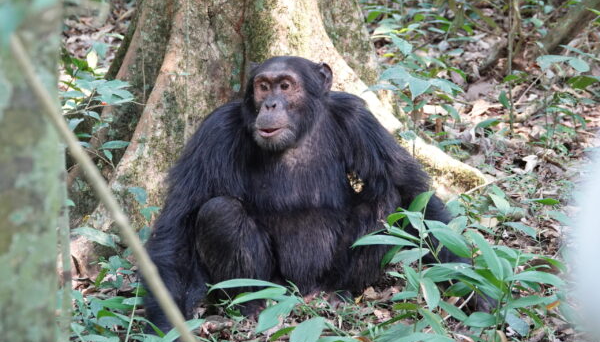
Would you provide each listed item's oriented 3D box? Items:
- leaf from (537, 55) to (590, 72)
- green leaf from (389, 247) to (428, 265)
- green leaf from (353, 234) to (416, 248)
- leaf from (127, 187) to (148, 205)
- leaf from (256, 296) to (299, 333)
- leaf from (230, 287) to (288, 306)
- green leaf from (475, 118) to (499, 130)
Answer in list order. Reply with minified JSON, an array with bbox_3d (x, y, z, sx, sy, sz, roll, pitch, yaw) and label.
[{"bbox_3d":[1.083,-0.438,7.600,0.212,0.040,0.100,2,39,-8],"label":"leaf"},{"bbox_3d":[0.281,0.220,4.750,0.108,0.022,0.042,-17,35,-14],"label":"green leaf"},{"bbox_3d":[0.218,0.180,4.780,0.168,0.028,0.042,-4,27,-8],"label":"green leaf"},{"bbox_3d":[-0.474,0.074,5.400,0.050,0.020,0.075,-36,54,-27],"label":"leaf"},{"bbox_3d":[-0.054,0.371,4.800,0.060,0.025,0.136,39,61,23],"label":"leaf"},{"bbox_3d":[-0.106,0.332,4.850,0.154,0.025,0.045,-11,41,-15],"label":"leaf"},{"bbox_3d":[0.726,-0.185,7.200,0.105,0.025,0.045,-17,30,-14],"label":"green leaf"}]

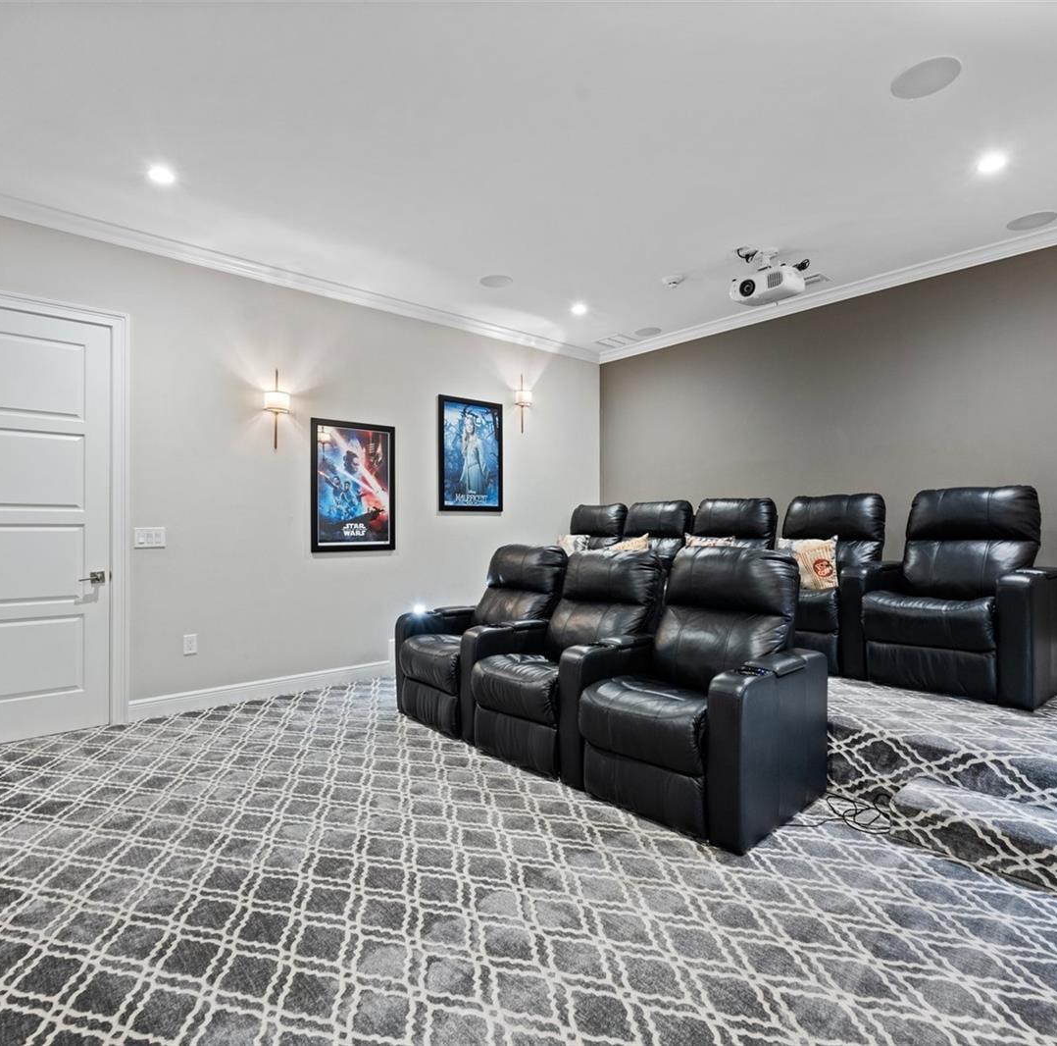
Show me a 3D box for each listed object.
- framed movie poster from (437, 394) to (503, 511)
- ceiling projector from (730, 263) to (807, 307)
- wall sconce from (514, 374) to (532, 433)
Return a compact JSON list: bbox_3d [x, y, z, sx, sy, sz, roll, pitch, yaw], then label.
[{"bbox_3d":[-0.515,-0.607,5.521,0.698,1.005,0.028,0,0,-41],"label":"framed movie poster"},{"bbox_3d":[1.579,-1.572,4.053,0.300,0.140,0.380,0,0,-41],"label":"ceiling projector"},{"bbox_3d":[-0.049,-1.147,5.871,0.185,0.569,0.110,0,0,-41],"label":"wall sconce"}]

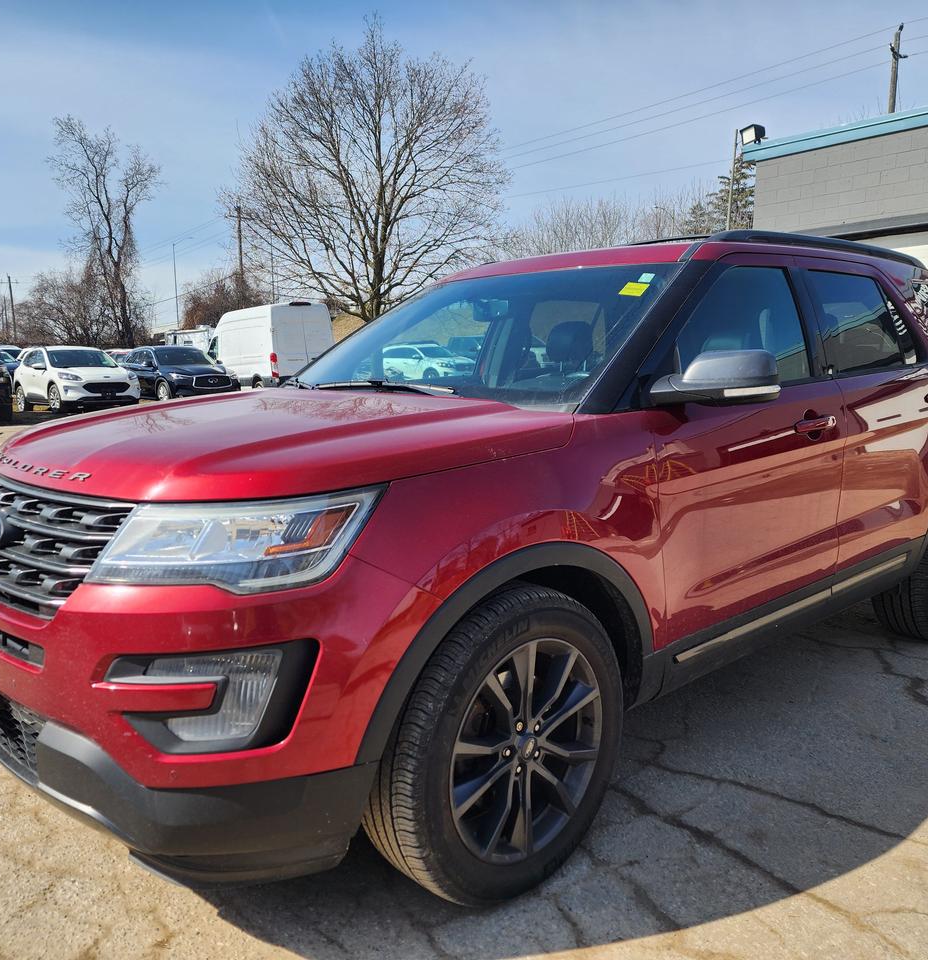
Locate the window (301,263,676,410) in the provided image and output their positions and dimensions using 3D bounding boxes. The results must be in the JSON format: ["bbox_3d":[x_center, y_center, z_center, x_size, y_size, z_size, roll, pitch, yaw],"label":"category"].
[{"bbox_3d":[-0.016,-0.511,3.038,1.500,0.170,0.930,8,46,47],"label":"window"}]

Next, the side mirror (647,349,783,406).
[{"bbox_3d":[0.678,-0.273,2.308,0.270,0.165,0.270,-7,10,-41],"label":"side mirror"}]

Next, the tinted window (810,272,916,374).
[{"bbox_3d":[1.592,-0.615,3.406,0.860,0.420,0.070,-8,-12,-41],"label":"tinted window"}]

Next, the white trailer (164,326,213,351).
[{"bbox_3d":[-14.649,-7.002,47.796,2.350,2.900,5.700,-8,10,-44],"label":"white trailer"}]

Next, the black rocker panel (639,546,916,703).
[{"bbox_3d":[1.175,0.449,3.007,1.920,0.200,0.110,-7,11,-41],"label":"black rocker panel"}]

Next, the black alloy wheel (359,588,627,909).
[{"bbox_3d":[0.088,0.633,2.127,0.755,0.760,0.265,-8,11,-43],"label":"black alloy wheel"}]

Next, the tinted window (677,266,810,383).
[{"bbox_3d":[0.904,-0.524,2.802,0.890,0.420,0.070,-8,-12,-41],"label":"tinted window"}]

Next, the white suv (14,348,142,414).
[{"bbox_3d":[-9.958,-2.589,21.800,1.880,1.680,4.580,-8,11,-43],"label":"white suv"}]

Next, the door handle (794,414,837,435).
[{"bbox_3d":[1.157,-0.181,2.788,0.240,0.048,0.060,-7,10,-41],"label":"door handle"}]

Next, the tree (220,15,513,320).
[{"bbox_3d":[-4.068,-12.942,37.000,12.200,14.300,12.000,-2,8,-6],"label":"tree"}]

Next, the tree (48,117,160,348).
[{"bbox_3d":[-19.866,-12.848,47.000,5.600,13.800,5.200,-4,9,-25],"label":"tree"}]

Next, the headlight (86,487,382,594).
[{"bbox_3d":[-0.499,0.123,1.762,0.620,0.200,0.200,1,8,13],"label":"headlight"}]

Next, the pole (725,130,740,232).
[{"bbox_3d":[9.365,-7.813,30.000,0.130,9.300,0.130,-1,8,0],"label":"pole"}]

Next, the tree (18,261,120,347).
[{"bbox_3d":[-21.337,-8.573,46.000,4.900,6.300,4.600,-4,9,-27],"label":"tree"}]

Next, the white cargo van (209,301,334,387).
[{"bbox_3d":[-6.254,-3.820,26.256,2.060,2.680,5.980,-7,10,-37],"label":"white cargo van"}]

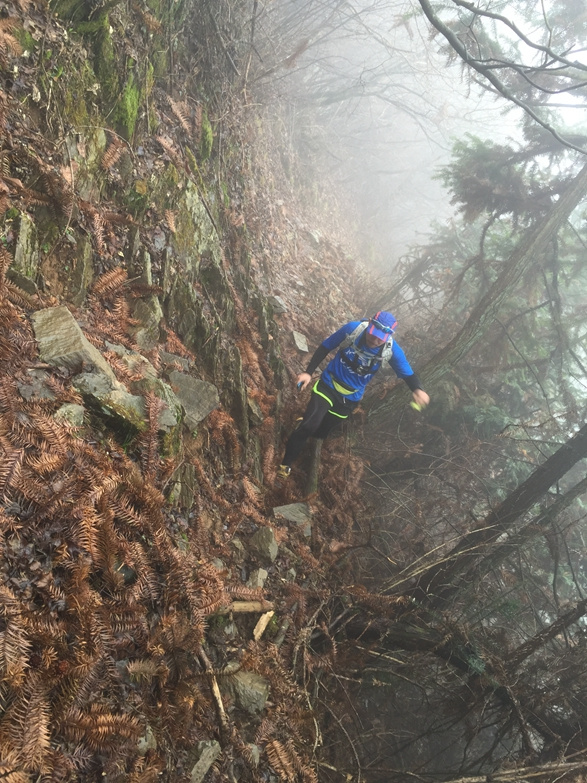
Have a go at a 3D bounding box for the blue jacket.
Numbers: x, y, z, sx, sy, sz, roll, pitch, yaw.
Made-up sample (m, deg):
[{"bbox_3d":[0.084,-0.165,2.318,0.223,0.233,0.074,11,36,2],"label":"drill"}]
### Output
[{"bbox_3d":[0.552,-0.226,5.100,0.660,0.600,0.310,26,40,-13],"label":"blue jacket"}]

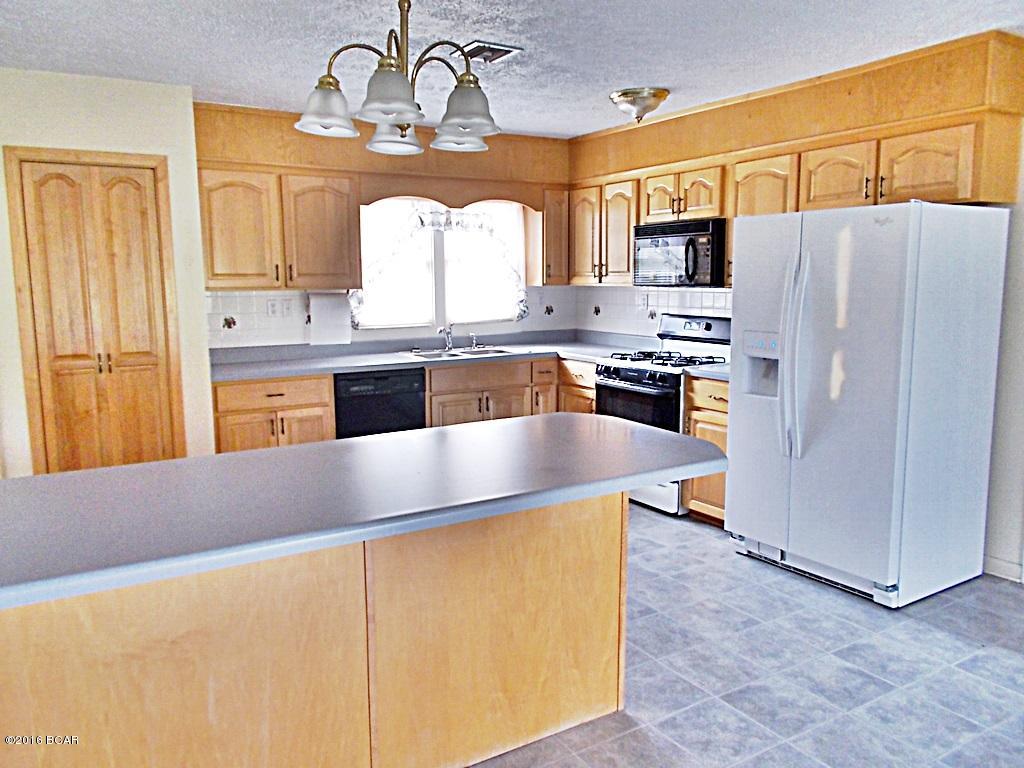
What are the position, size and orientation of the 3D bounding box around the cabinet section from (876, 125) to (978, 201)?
[{"bbox_3d":[2.062,-1.025,3.671,0.333,0.343,0.475,-5,9,-31],"label":"cabinet section"}]

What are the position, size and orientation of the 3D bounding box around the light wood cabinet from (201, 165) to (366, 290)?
[{"bbox_3d":[-1.488,-0.973,4.908,0.988,0.751,0.323,-5,9,-31],"label":"light wood cabinet"}]

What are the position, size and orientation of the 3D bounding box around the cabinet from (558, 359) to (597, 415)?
[{"bbox_3d":[0.725,0.247,5.610,0.640,0.884,0.484,-5,9,-31],"label":"cabinet"}]

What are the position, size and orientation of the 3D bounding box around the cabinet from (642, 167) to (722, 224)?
[{"bbox_3d":[1.198,-1.199,4.912,0.323,0.353,0.776,-5,9,-31],"label":"cabinet"}]

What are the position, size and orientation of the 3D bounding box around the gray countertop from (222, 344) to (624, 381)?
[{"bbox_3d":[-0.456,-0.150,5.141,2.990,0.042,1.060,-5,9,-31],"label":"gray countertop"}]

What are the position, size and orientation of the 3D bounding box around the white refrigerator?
[{"bbox_3d":[1.688,0.046,3.816,0.790,1.754,0.940,-5,9,-31],"label":"white refrigerator"}]

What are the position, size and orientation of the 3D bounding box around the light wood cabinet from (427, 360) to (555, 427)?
[{"bbox_3d":[-0.272,0.242,5.570,1.040,0.866,0.620,-5,9,-31],"label":"light wood cabinet"}]

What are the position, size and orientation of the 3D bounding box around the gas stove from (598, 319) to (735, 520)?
[{"bbox_3d":[1.032,0.166,4.942,0.690,1.176,0.762,-5,9,-31],"label":"gas stove"}]

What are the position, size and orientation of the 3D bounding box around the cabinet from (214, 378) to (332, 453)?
[{"bbox_3d":[-1.535,0.360,4.803,0.715,0.866,0.620,-5,9,-31],"label":"cabinet"}]

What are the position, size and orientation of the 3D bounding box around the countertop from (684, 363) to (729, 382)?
[{"bbox_3d":[1.387,-0.064,4.455,0.650,0.040,0.469,-5,9,-31],"label":"countertop"}]

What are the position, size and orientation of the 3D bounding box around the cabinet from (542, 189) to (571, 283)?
[{"bbox_3d":[0.244,-1.117,5.875,0.240,0.730,0.330,-5,9,-31],"label":"cabinet"}]

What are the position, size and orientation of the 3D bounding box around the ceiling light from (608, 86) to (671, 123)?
[{"bbox_3d":[0.703,-1.515,4.251,0.338,0.170,0.338,1,8,12],"label":"ceiling light"}]

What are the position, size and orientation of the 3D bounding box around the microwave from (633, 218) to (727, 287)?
[{"bbox_3d":[1.163,-0.825,4.946,0.406,0.398,0.746,-5,9,-31],"label":"microwave"}]

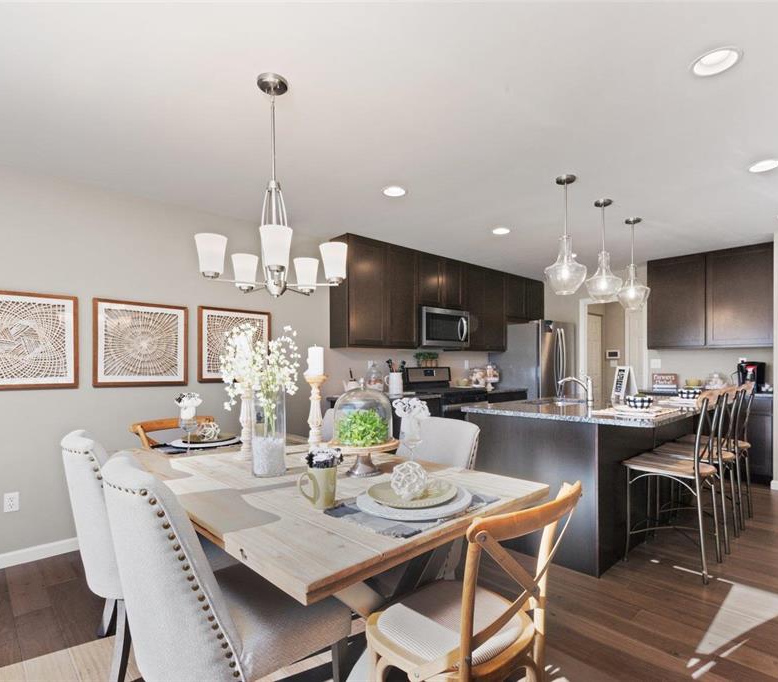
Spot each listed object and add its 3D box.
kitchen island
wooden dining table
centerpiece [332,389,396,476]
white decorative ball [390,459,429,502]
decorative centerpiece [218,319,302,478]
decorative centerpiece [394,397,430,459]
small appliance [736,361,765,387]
[{"bbox_3d":[1.669,0.940,3.300,1.920,0.914,1.160,2,-4,-43],"label":"kitchen island"},{"bbox_3d":[-0.405,0.940,1.869,1.021,0.772,1.839,2,-2,-43],"label":"wooden dining table"},{"bbox_3d":[-0.106,0.389,1.847,0.298,0.370,0.298,0,-3,0],"label":"centerpiece"},{"bbox_3d":[0.060,0.435,1.324,0.118,0.118,0.118,1,-2,0],"label":"white decorative ball"},{"bbox_3d":[-0.542,0.250,1.872,0.340,0.650,0.320,2,-4,-43],"label":"decorative centerpiece"},{"bbox_3d":[0.103,0.416,1.920,0.155,0.320,0.155,2,-4,-43],"label":"decorative centerpiece"},{"bbox_3d":[3.754,0.364,4.432,0.290,0.320,0.200,2,-2,-43],"label":"small appliance"}]

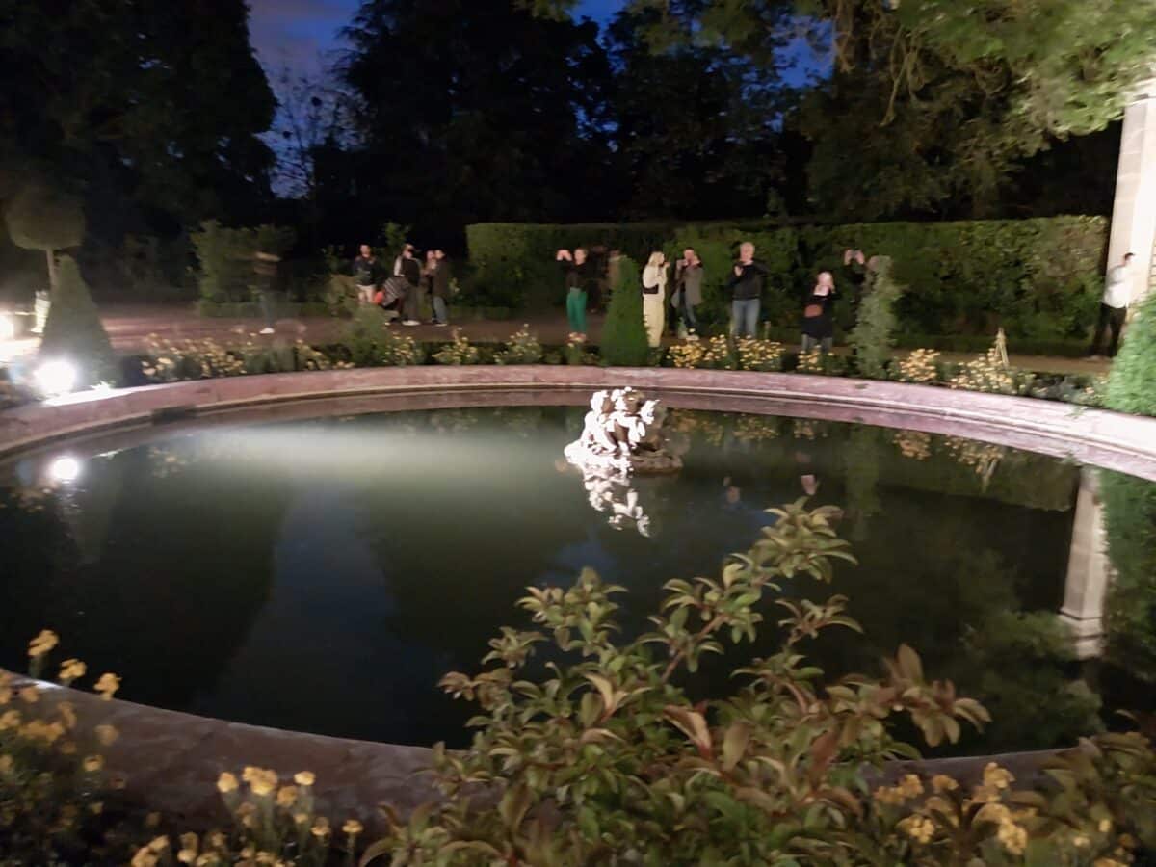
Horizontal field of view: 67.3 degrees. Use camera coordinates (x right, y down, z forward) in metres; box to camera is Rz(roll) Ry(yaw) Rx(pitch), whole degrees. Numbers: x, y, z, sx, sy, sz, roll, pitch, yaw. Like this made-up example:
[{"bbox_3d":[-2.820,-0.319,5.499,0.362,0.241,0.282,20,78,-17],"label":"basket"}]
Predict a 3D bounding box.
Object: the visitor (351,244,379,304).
[{"bbox_3d":[-4.692,-3.295,19.161,0.560,1.740,0.400,0,10,-8],"label":"visitor"}]

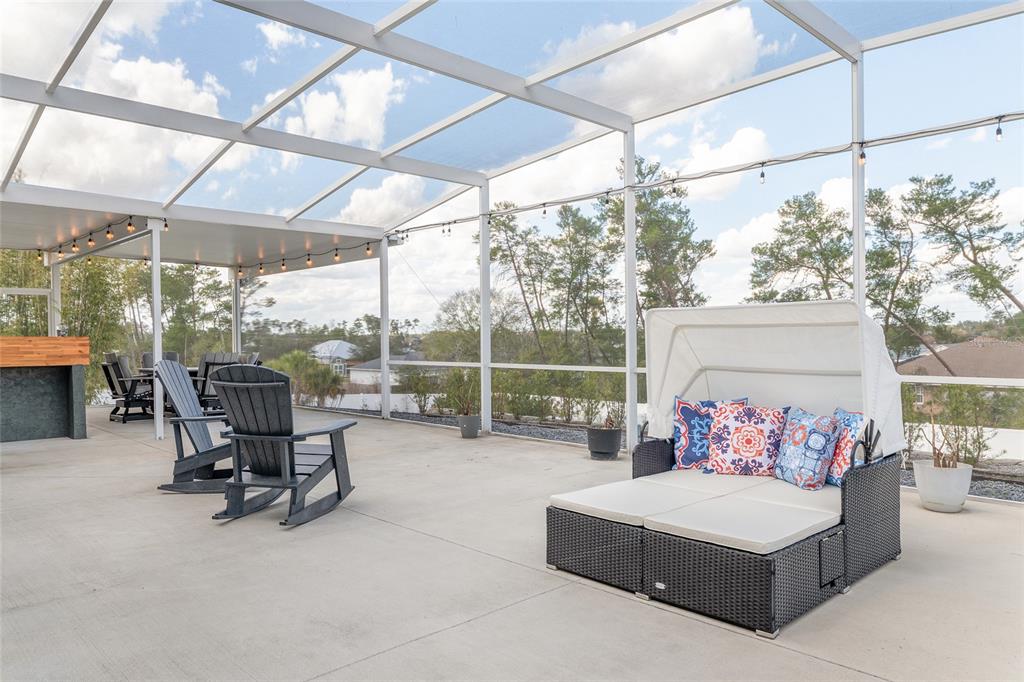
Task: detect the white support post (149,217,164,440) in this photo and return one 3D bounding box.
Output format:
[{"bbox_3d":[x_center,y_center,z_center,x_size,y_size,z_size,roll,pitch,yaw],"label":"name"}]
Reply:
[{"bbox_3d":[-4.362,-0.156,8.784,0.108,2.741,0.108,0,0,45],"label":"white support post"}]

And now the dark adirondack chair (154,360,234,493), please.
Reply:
[{"bbox_3d":[-2.424,0.687,5.928,0.840,1.044,0.696,0,0,1],"label":"dark adirondack chair"}]

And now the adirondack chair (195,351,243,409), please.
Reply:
[{"bbox_3d":[-4.596,0.699,10.956,0.732,1.038,0.768,0,0,-45],"label":"adirondack chair"}]

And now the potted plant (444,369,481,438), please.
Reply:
[{"bbox_3d":[-0.623,0.773,8.940,0.432,0.882,0.432,0,0,0],"label":"potted plant"}]

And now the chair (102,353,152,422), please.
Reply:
[{"bbox_3d":[-5.767,0.697,10.920,0.720,1.040,0.768,0,0,44],"label":"chair"}]

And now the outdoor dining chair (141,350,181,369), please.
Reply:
[{"bbox_3d":[-5.920,0.705,12.209,0.750,1.050,0.720,-1,0,-44],"label":"outdoor dining chair"}]

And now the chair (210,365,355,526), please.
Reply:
[{"bbox_3d":[-1.552,0.682,4.968,0.696,1.051,0.828,0,0,20],"label":"chair"}]

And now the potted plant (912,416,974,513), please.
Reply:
[{"bbox_3d":[3.103,0.872,5.124,0.384,0.672,0.384,0,0,0],"label":"potted plant"}]

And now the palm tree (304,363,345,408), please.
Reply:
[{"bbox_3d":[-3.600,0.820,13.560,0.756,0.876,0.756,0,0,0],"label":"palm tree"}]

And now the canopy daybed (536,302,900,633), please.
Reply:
[{"bbox_3d":[1.165,0.507,3.851,1.518,1.398,1.272,0,0,-44],"label":"canopy daybed"}]

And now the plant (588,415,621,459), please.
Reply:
[{"bbox_3d":[0.958,0.986,7.356,0.360,0.451,0.360,0,0,0],"label":"plant"}]

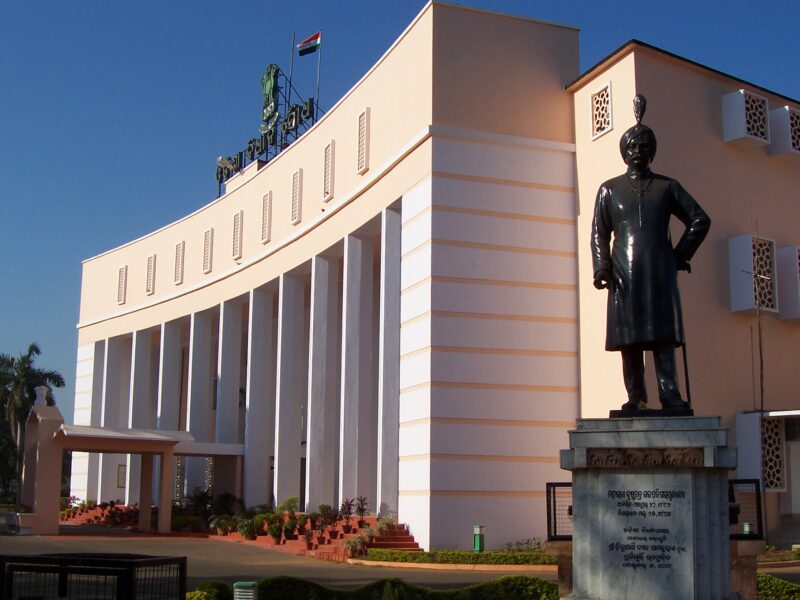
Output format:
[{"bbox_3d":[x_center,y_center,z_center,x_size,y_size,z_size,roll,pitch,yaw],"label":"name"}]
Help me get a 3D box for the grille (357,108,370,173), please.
[{"bbox_3d":[-1.101,-4.921,33.117,0.141,2.005,0.710,5,-11,-21],"label":"grille"}]

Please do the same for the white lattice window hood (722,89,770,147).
[{"bbox_3d":[9.325,-4.843,28.605,1.102,1.304,0.657,8,-13,-36],"label":"white lattice window hood"}]

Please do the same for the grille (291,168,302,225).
[{"bbox_3d":[-3.908,-3.883,40.146,0.130,1.994,0.880,5,-11,-25],"label":"grille"}]

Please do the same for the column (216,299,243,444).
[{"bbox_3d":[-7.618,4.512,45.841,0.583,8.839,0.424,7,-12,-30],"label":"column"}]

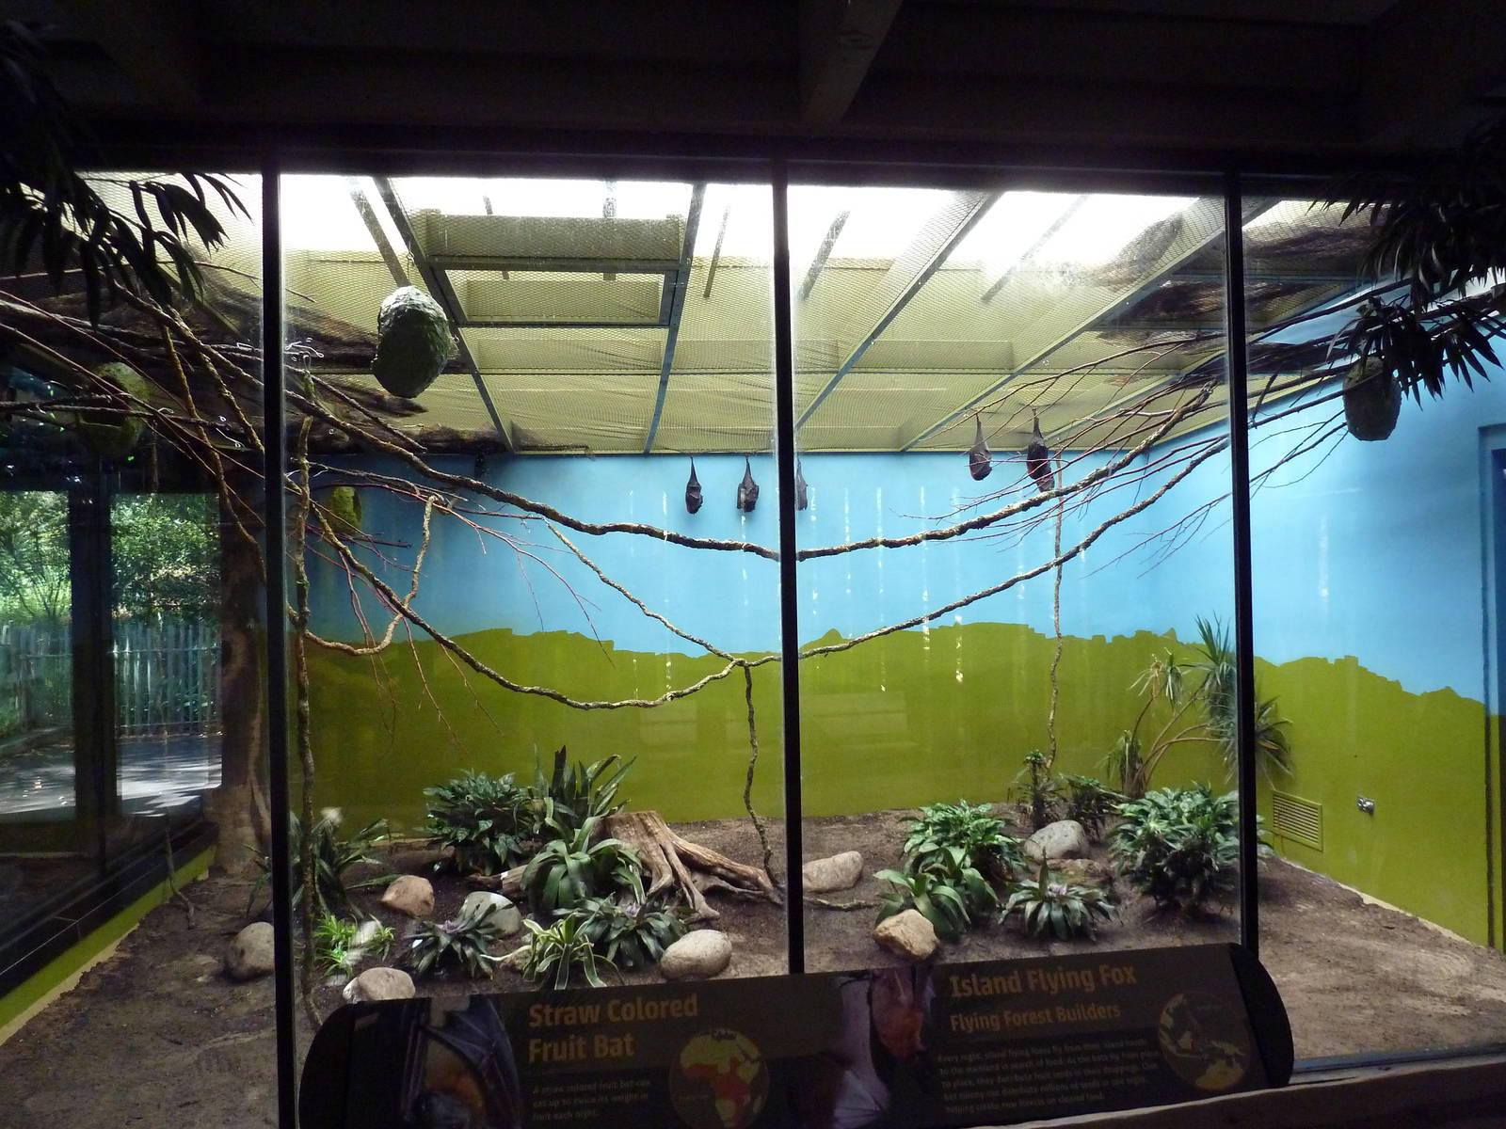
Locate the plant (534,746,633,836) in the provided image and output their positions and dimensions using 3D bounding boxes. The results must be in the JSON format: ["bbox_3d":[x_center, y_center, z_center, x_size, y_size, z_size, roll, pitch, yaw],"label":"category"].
[{"bbox_3d":[-0.804,1.128,5.171,0.470,0.490,0.423,-1,1,-9],"label":"plant"}]

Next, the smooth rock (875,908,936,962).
[{"bbox_3d":[0.532,1.288,3.788,0.223,0.162,0.190,-1,0,8],"label":"smooth rock"}]

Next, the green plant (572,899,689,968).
[{"bbox_3d":[-0.440,1.314,3.934,0.405,0.193,0.385,-1,1,-7],"label":"green plant"}]

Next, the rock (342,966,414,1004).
[{"bbox_3d":[-1.183,1.345,3.442,0.222,0.119,0.189,-1,0,-19],"label":"rock"}]

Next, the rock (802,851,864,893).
[{"bbox_3d":[0.324,1.284,4.540,0.280,0.166,0.210,-1,1,4],"label":"rock"}]

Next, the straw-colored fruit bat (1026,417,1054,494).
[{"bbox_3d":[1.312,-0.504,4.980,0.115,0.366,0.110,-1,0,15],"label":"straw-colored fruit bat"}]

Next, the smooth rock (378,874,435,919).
[{"bbox_3d":[-1.383,1.327,4.343,0.206,0.160,0.175,-2,1,-18],"label":"smooth rock"}]

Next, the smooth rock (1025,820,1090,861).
[{"bbox_3d":[1.343,1.231,4.836,0.297,0.171,0.253,-1,0,15],"label":"smooth rock"}]

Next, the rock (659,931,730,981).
[{"bbox_3d":[-0.195,1.336,3.722,0.250,0.157,0.200,-1,1,-3],"label":"rock"}]

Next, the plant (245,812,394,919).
[{"bbox_3d":[-1.811,1.249,4.570,0.549,0.355,0.494,-2,1,-22],"label":"plant"}]

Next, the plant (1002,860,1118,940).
[{"bbox_3d":[1.116,1.217,3.949,0.415,0.252,0.415,-1,0,15],"label":"plant"}]

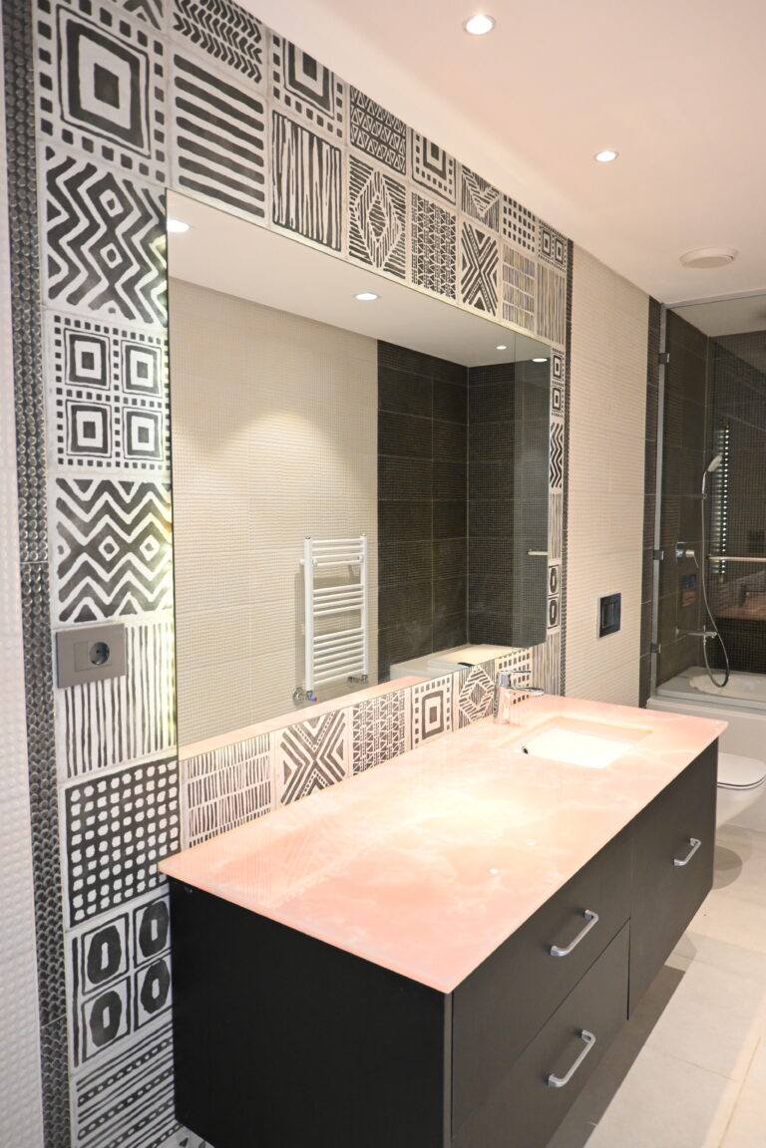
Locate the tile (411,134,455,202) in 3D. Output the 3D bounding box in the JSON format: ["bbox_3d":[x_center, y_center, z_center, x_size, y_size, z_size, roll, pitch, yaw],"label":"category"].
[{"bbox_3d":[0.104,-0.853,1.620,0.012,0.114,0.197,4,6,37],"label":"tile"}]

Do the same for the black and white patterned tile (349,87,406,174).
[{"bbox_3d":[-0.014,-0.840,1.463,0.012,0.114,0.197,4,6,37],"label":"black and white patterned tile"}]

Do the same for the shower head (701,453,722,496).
[{"bbox_3d":[1.687,-0.509,3.925,0.100,0.220,0.080,4,6,36],"label":"shower head"}]

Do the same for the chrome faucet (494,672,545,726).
[{"bbox_3d":[0.409,0.373,2.295,0.170,0.163,0.049,4,6,37],"label":"chrome faucet"}]

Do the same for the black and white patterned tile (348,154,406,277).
[{"bbox_3d":[-0.014,-0.851,1.844,0.011,0.253,0.247,4,6,37],"label":"black and white patterned tile"}]

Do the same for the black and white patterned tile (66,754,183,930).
[{"bbox_3d":[-0.443,0.450,1.319,0.010,0.243,0.239,4,6,36],"label":"black and white patterned tile"}]

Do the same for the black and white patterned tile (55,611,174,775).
[{"bbox_3d":[-0.443,0.204,1.298,0.010,0.243,0.239,4,6,36],"label":"black and white patterned tile"}]

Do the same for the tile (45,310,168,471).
[{"bbox_3d":[-0.367,-0.237,1.039,0.012,0.203,0.197,4,6,37],"label":"tile"}]

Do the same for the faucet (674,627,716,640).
[{"bbox_3d":[1.586,0.307,3.875,0.195,0.065,0.060,4,6,36],"label":"faucet"}]

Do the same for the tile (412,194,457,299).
[{"bbox_3d":[0.105,-0.695,1.634,0.012,0.203,0.197,4,6,37],"label":"tile"}]

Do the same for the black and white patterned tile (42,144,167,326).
[{"bbox_3d":[-0.368,-0.440,1.022,0.012,0.203,0.197,4,6,37],"label":"black and white patterned tile"}]

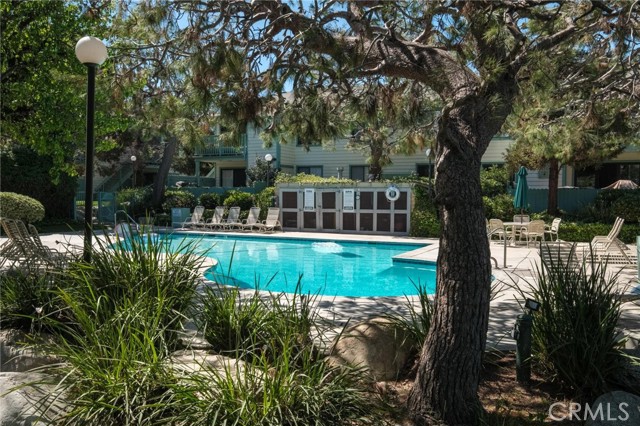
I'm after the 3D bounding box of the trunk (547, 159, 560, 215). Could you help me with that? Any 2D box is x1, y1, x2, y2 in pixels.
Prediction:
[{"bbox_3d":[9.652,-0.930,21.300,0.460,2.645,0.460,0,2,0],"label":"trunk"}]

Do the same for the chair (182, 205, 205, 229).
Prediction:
[{"bbox_3d":[-5.799,0.251,22.900,0.660,1.000,1.550,2,3,33],"label":"chair"}]

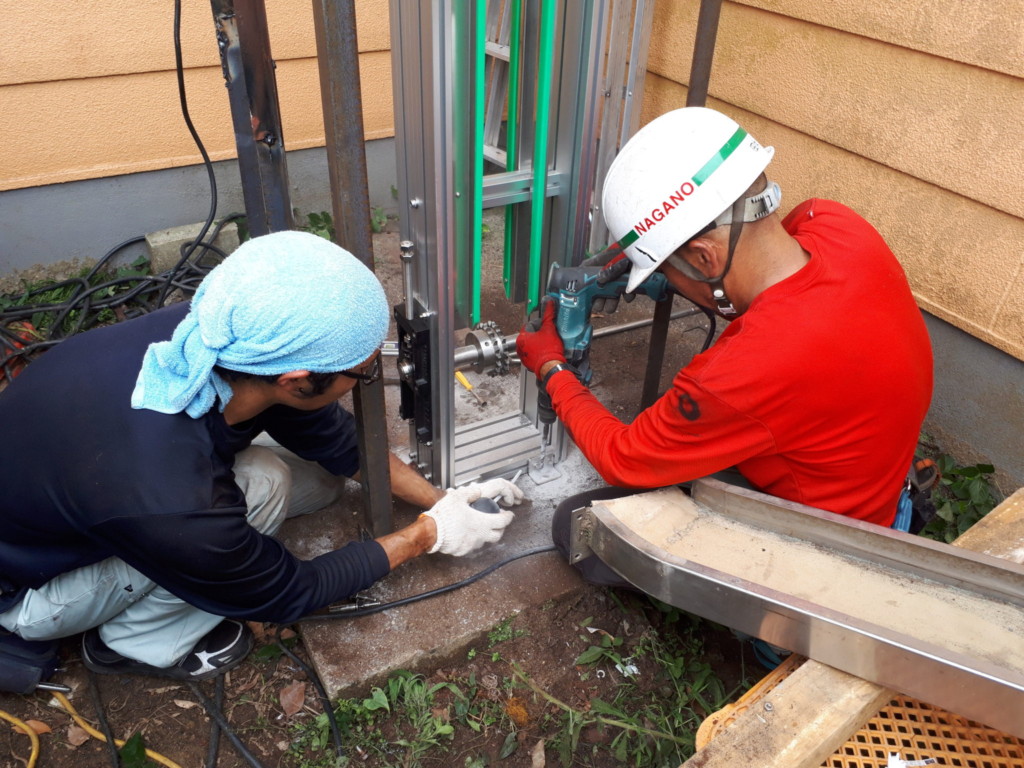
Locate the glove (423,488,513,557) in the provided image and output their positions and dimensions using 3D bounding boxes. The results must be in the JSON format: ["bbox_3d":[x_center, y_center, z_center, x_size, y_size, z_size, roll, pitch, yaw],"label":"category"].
[{"bbox_3d":[-0.077,0.259,1.485,0.165,0.085,0.110,-9,36,-16],"label":"glove"}]

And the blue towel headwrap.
[{"bbox_3d":[-0.297,-0.066,0.950,0.280,0.200,0.190,1,30,-36],"label":"blue towel headwrap"}]

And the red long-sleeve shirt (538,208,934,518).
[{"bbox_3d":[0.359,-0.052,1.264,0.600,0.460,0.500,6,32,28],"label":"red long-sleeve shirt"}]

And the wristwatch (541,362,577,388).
[{"bbox_3d":[0.091,-0.008,1.475,0.068,0.058,0.035,11,27,-28],"label":"wristwatch"}]

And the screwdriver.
[{"bbox_3d":[-0.102,0.007,1.925,0.026,0.026,0.162,-16,38,-25],"label":"screwdriver"}]

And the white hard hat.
[{"bbox_3d":[0.205,-0.267,1.098,0.155,0.285,0.220,48,37,-3],"label":"white hard hat"}]

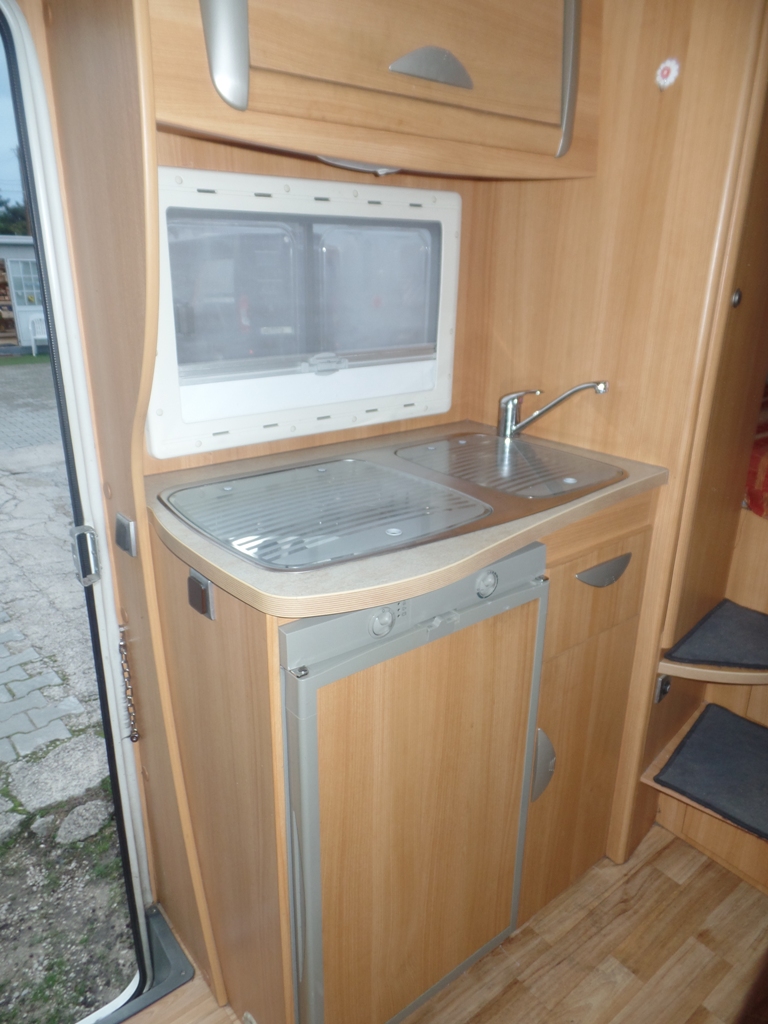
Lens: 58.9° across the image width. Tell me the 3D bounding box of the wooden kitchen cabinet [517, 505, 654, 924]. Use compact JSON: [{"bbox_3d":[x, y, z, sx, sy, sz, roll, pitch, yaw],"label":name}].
[{"bbox_3d":[0.235,0.333,1.514,0.309,0.908,0.506,-14,24,-35],"label":"wooden kitchen cabinet"}]

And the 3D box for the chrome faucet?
[{"bbox_3d":[0.333,-0.203,1.367,0.050,0.145,0.262,-14,24,-35],"label":"chrome faucet"}]

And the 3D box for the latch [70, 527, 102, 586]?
[{"bbox_3d":[-0.507,0.072,1.161,0.036,0.098,0.035,-14,24,-35],"label":"latch"}]

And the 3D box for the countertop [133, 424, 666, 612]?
[{"bbox_3d":[0.052,-0.040,1.161,0.853,0.028,0.604,-14,24,-35],"label":"countertop"}]

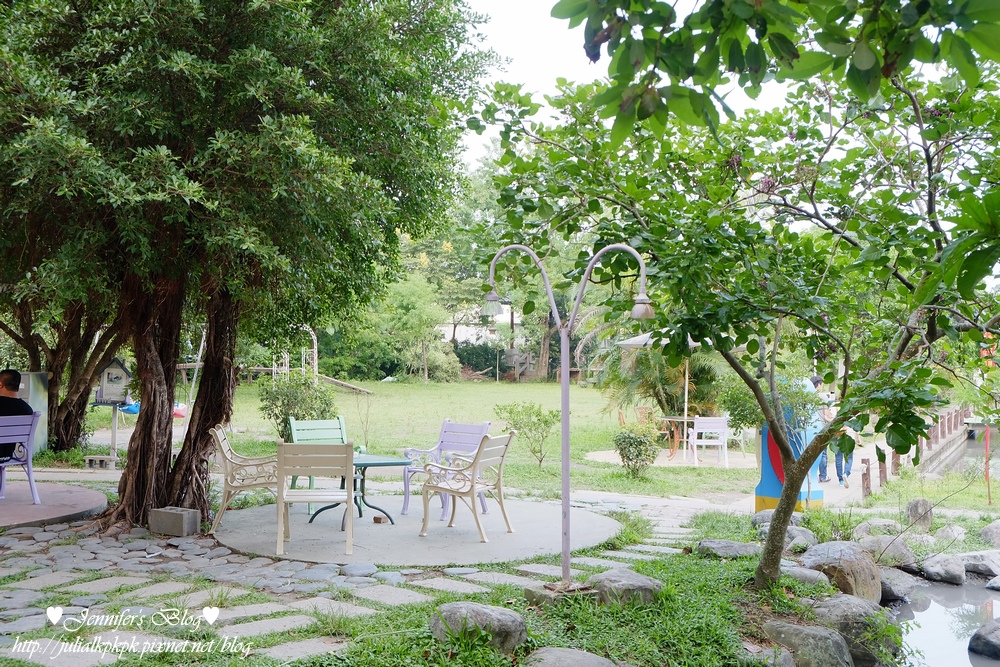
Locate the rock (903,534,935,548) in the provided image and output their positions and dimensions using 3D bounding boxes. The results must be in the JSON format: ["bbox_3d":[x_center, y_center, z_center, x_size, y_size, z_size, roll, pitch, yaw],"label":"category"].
[{"bbox_3d":[4.436,2.181,10.600,0.340,0.150,0.260,1,-1,0],"label":"rock"}]

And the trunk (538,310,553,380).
[{"bbox_3d":[2.411,0.636,53.000,0.600,3.700,0.550,1,-1,0],"label":"trunk"}]

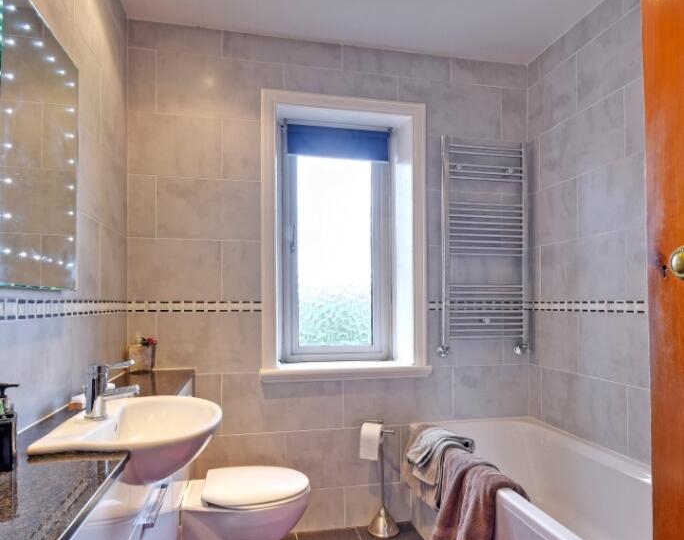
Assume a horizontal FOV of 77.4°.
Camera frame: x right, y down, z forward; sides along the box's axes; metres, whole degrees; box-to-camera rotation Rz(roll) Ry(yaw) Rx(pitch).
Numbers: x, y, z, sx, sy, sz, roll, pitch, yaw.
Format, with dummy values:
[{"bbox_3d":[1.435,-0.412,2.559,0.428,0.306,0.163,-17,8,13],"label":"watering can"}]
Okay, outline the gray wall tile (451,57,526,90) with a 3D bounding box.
[{"bbox_3d":[0.851,-1.125,2.454,0.482,0.154,0.012,1,-3,-12],"label":"gray wall tile"}]

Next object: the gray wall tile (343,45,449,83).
[{"bbox_3d":[0.303,-1.106,2.290,0.602,0.141,0.012,0,-2,-11],"label":"gray wall tile"}]

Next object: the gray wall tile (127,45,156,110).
[{"bbox_3d":[-0.949,-0.902,2.034,0.127,0.298,0.012,0,-2,-11],"label":"gray wall tile"}]

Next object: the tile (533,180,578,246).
[{"bbox_3d":[1.095,-0.286,2.229,0.012,0.300,0.360,0,-2,-11],"label":"tile"}]

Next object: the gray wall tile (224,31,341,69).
[{"bbox_3d":[-0.287,-1.111,2.172,0.602,0.141,0.012,0,-2,-11],"label":"gray wall tile"}]

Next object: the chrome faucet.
[{"bbox_3d":[-0.642,0.335,1.196,0.138,0.152,0.052,1,-3,-12],"label":"chrome faucet"}]

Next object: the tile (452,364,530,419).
[{"bbox_3d":[0.819,0.665,2.331,0.455,0.294,0.012,0,-2,-11],"label":"tile"}]

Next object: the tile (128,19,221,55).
[{"bbox_3d":[-0.810,-1.131,2.097,0.432,0.137,0.012,1,-3,-12],"label":"tile"}]

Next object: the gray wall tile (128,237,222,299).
[{"bbox_3d":[-0.793,-0.003,2.050,0.424,0.287,0.012,1,-3,-12],"label":"gray wall tile"}]

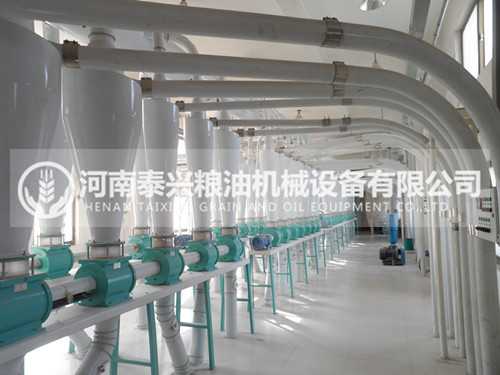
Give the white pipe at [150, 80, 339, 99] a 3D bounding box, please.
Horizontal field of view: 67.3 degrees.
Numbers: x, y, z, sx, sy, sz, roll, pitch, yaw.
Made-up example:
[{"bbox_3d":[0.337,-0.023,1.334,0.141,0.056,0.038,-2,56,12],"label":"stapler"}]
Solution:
[{"bbox_3d":[-0.049,-0.822,3.153,1.570,0.133,0.133,-1,-3,-6],"label":"white pipe"}]

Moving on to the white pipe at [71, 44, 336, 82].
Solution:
[{"bbox_3d":[-0.244,-0.850,2.628,1.841,0.135,0.135,-1,-3,-14],"label":"white pipe"}]

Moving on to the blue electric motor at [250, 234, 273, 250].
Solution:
[{"bbox_3d":[0.180,0.872,5.957,0.215,0.235,0.420,-3,-3,21],"label":"blue electric motor"}]

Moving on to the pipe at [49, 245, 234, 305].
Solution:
[{"bbox_3d":[-0.792,0.729,3.543,0.105,0.105,2.650,-3,-3,21],"label":"pipe"}]

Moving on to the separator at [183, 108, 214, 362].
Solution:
[{"bbox_3d":[-0.525,0.468,4.038,0.320,2.696,0.320,-2,-4,0],"label":"separator"}]

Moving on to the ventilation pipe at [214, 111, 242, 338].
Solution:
[{"bbox_3d":[-0.256,0.433,4.772,0.320,2.840,0.320,-2,-4,0],"label":"ventilation pipe"}]

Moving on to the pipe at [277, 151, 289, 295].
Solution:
[{"bbox_3d":[0.606,0.635,7.080,0.220,2.668,0.220,-3,-4,20],"label":"pipe"}]

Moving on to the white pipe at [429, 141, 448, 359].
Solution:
[{"bbox_3d":[1.966,0.611,3.916,0.064,2.246,0.064,-3,-4,20],"label":"white pipe"}]

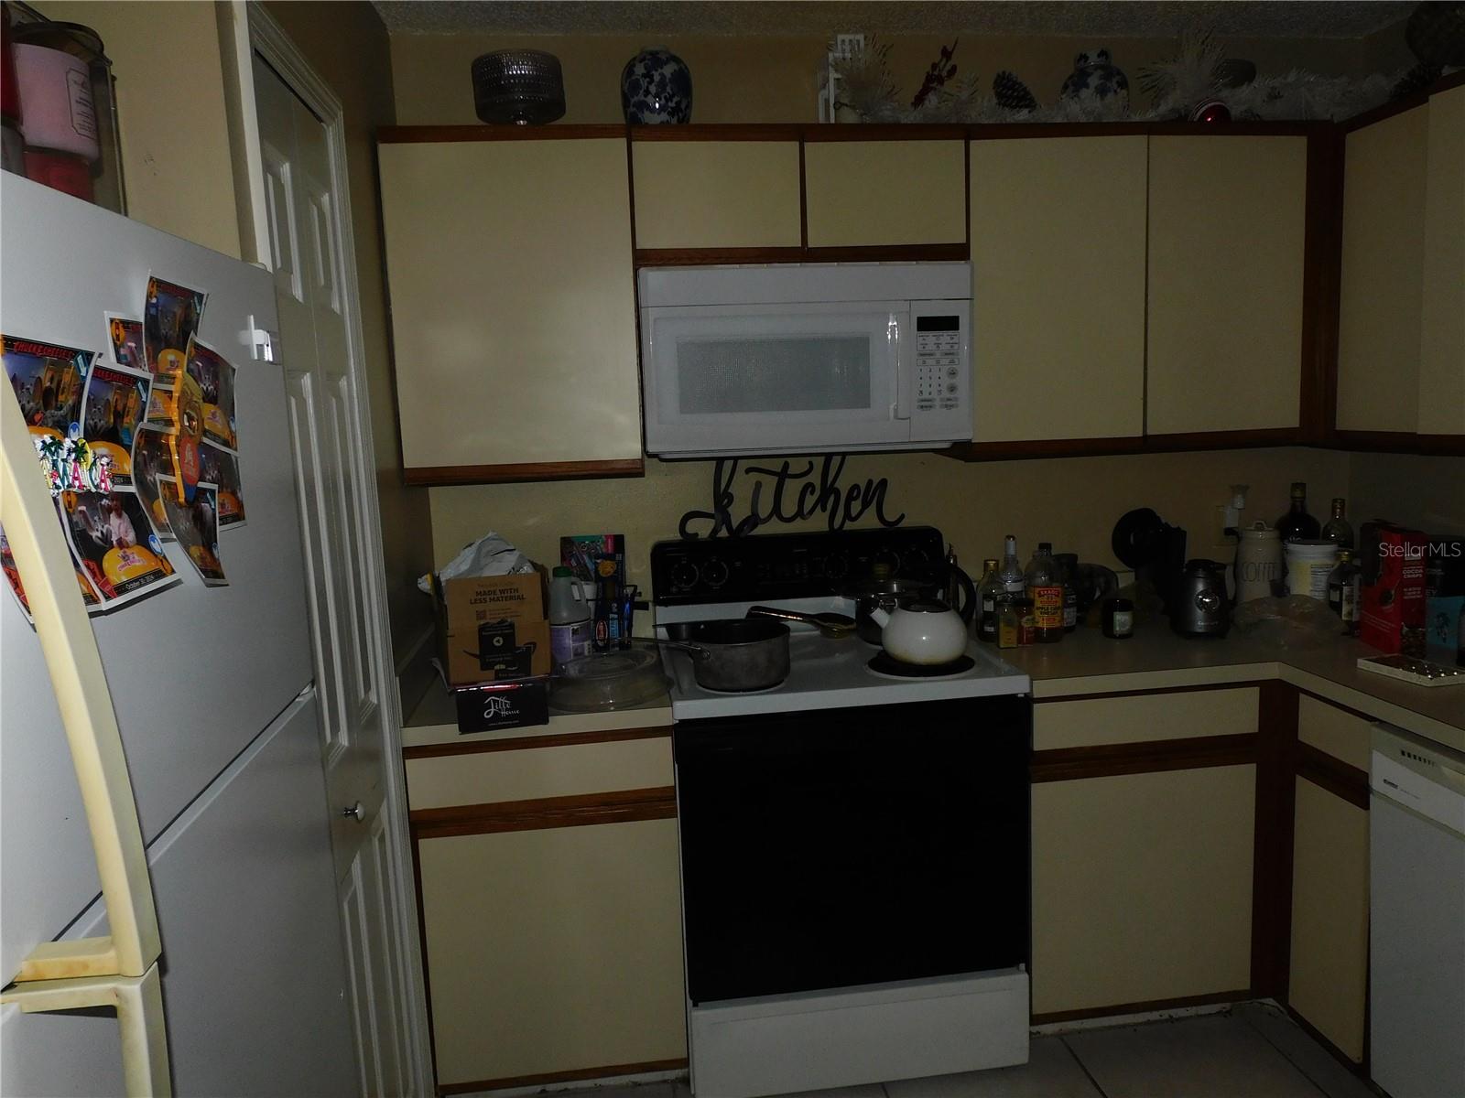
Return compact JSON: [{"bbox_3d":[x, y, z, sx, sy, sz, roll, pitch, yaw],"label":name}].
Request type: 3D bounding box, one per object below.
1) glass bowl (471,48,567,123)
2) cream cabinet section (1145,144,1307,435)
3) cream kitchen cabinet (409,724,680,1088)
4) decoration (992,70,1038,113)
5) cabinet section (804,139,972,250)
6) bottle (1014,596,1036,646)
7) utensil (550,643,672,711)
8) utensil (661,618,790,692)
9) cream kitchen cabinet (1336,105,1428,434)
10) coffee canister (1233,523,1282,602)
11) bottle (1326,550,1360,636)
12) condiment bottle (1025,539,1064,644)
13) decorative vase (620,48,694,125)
[{"bbox_3d":[-0.487,-1.013,2.318,0.200,0.157,0.200,-3,8,-7],"label":"glass bowl"},{"bbox_3d":[1.161,-0.644,2.571,0.400,0.688,0.300,-3,8,-7],"label":"cream cabinet section"},{"bbox_3d":[-0.412,0.721,2.415,0.528,0.768,0.632,-3,7,-7],"label":"cream kitchen cabinet"},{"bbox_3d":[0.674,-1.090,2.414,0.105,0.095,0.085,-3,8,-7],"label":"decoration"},{"bbox_3d":[0.330,-0.822,2.437,0.369,0.232,0.300,-3,8,-7],"label":"cabinet section"},{"bbox_3d":[0.722,0.178,2.515,0.053,0.112,0.053,-3,7,-7],"label":"bottle"},{"bbox_3d":[-0.273,0.277,2.194,0.278,0.075,0.274,-3,7,-7],"label":"utensil"},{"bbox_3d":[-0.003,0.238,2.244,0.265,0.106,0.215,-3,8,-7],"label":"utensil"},{"bbox_3d":[1.600,-0.616,2.299,0.300,0.710,0.270,-3,8,-7],"label":"cream kitchen cabinet"},{"bbox_3d":[1.411,0.049,2.723,0.114,0.242,0.114,2,8,27],"label":"coffee canister"},{"bbox_3d":[1.506,0.102,2.504,0.073,0.196,0.070,3,9,30],"label":"bottle"},{"bbox_3d":[0.780,0.107,2.542,0.090,0.243,0.090,-3,7,-7],"label":"condiment bottle"},{"bbox_3d":[-0.171,-1.048,2.346,0.163,0.218,0.163,-3,8,-7],"label":"decorative vase"}]

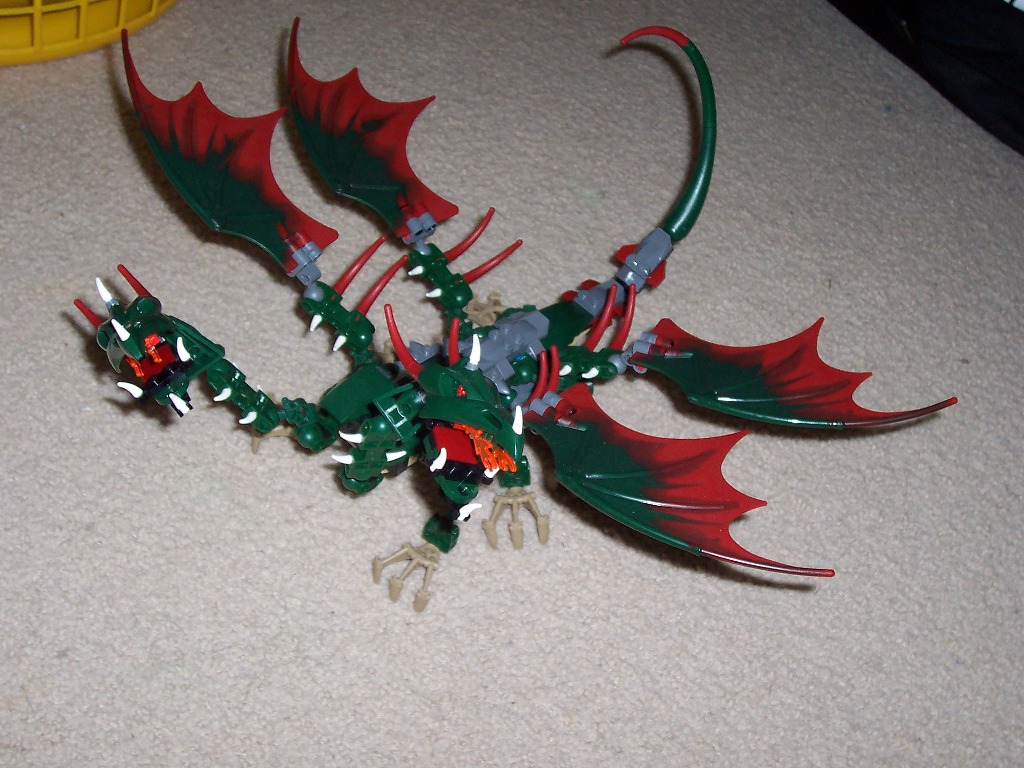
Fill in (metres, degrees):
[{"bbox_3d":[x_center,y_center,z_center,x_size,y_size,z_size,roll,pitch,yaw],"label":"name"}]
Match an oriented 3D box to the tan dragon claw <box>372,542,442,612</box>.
[{"bbox_3d":[-0.049,0.089,0.651,0.032,0.018,0.029,31,53,13],"label":"tan dragon claw"}]

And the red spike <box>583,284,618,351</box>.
[{"bbox_3d":[0.044,-0.032,0.651,0.005,0.039,0.009,39,40,26],"label":"red spike"}]

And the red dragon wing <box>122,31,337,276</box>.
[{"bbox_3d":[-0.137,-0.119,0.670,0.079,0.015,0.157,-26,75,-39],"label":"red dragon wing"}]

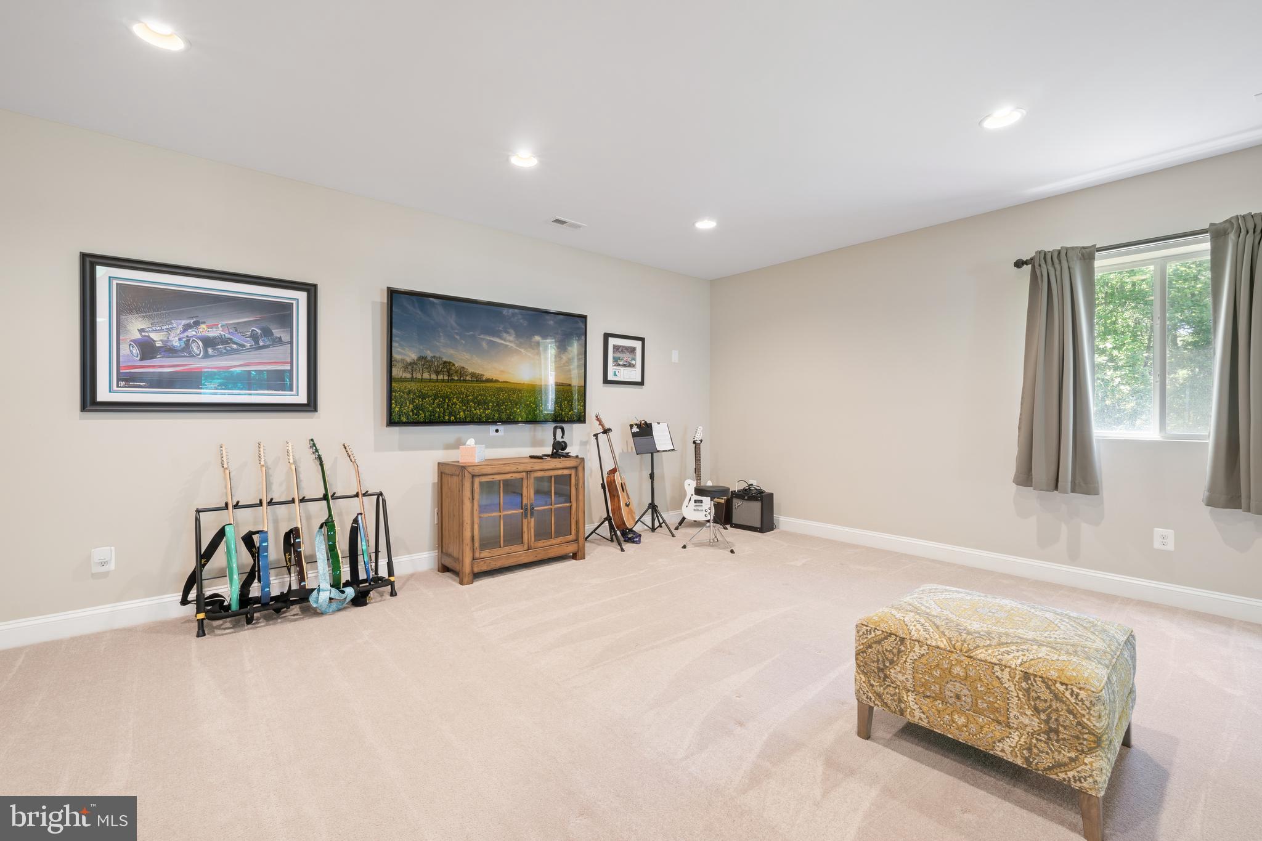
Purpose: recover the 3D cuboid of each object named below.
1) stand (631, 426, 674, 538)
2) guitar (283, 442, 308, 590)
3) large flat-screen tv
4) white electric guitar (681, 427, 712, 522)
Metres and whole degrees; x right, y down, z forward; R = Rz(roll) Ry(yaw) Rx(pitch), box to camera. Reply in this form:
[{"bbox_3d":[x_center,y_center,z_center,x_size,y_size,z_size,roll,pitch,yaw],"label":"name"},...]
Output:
[{"bbox_3d":[0.257,0.573,5.247,0.520,1.100,0.400,-1,1,-40],"label":"stand"},{"bbox_3d":[-2.077,0.606,3.267,0.070,0.960,0.320,-7,-7,-28],"label":"guitar"},{"bbox_3d":[-1.080,-0.459,4.300,1.687,0.979,0.060,-1,3,-39],"label":"large flat-screen tv"},{"bbox_3d":[0.707,0.559,5.520,0.325,0.985,0.070,2,-12,2],"label":"white electric guitar"}]

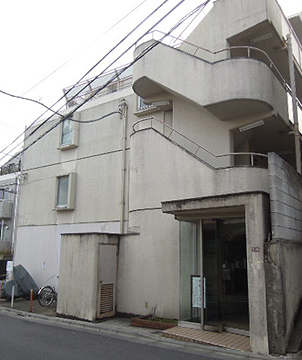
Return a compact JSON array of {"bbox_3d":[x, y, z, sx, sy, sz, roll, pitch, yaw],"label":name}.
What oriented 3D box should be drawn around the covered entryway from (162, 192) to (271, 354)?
[{"bbox_3d":[1.248,1.555,5.939,2.080,2.410,0.880,-10,-16,41],"label":"covered entryway"}]

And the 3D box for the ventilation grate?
[{"bbox_3d":[-1.086,2.951,8.277,0.050,0.683,0.454,-8,-15,37],"label":"ventilation grate"}]

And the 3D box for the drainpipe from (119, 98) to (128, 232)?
[{"bbox_3d":[-0.960,-0.506,12.010,0.130,4.921,0.120,-7,-15,35],"label":"drainpipe"}]

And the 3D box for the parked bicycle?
[{"bbox_3d":[-3.044,3.695,11.255,0.550,1.000,1.750,-7,-14,32],"label":"parked bicycle"}]

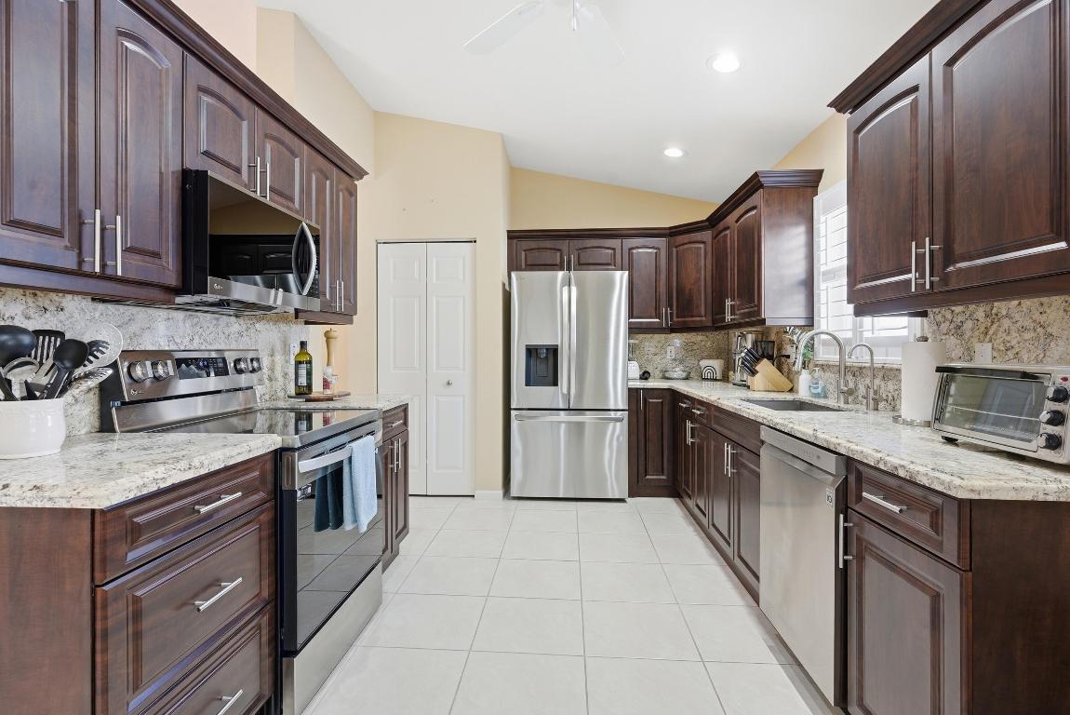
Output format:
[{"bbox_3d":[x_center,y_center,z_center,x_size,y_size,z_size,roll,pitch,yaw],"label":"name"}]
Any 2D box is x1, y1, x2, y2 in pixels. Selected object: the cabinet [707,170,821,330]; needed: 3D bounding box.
[{"bbox_3d":[1.507,-0.638,3.487,0.352,0.894,1.102,0,0,4],"label":"cabinet"}]

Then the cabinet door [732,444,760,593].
[{"bbox_3d":[1.024,0.753,2.386,0.022,0.608,0.447,0,1,4],"label":"cabinet door"}]

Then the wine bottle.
[{"bbox_3d":[-1.255,0.057,2.748,0.076,0.293,0.076,0,0,1],"label":"wine bottle"}]

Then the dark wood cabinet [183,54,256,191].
[{"bbox_3d":[-1.261,-0.788,1.795,0.330,0.350,0.370,0,1,4],"label":"dark wood cabinet"}]

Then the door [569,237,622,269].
[{"bbox_3d":[0.527,-0.865,4.379,0.454,0.314,0.022,0,0,4],"label":"door"}]

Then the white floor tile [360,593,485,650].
[{"bbox_3d":[-0.470,1.162,2.233,0.451,0.010,0.451,0,0,4],"label":"white floor tile"}]

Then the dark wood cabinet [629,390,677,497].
[{"bbox_3d":[0.953,0.689,4.323,0.373,0.887,0.600,0,1,4],"label":"dark wood cabinet"}]

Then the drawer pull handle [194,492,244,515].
[{"bbox_3d":[-0.799,0.364,1.274,0.035,0.012,0.157,0,1,4],"label":"drawer pull handle"}]

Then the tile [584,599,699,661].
[{"bbox_3d":[0.435,1.164,2.170,0.451,0.010,0.451,0,0,4],"label":"tile"}]

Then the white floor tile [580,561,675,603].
[{"bbox_3d":[0.459,1.153,2.602,0.443,0.010,0.443,0,1,4],"label":"white floor tile"}]

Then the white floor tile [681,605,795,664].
[{"bbox_3d":[0.862,1.159,2.127,0.420,0.010,0.443,0,1,4],"label":"white floor tile"}]

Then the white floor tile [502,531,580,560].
[{"bbox_3d":[0.046,1.157,3.107,0.451,0.010,0.451,0,0,4],"label":"white floor tile"}]

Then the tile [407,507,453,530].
[{"bbox_3d":[-0.841,1.150,3.614,0.454,0.010,0.448,0,1,4],"label":"tile"}]

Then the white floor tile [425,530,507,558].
[{"bbox_3d":[-0.415,1.158,3.139,0.454,0.010,0.448,0,1,4],"label":"white floor tile"}]

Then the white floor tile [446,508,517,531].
[{"bbox_3d":[-0.374,1.140,3.553,0.443,0.010,0.443,0,1,4],"label":"white floor tile"}]

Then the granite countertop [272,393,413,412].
[{"bbox_3d":[-1.047,0.247,2.652,0.620,0.034,0.605,0,0,4],"label":"granite countertop"}]

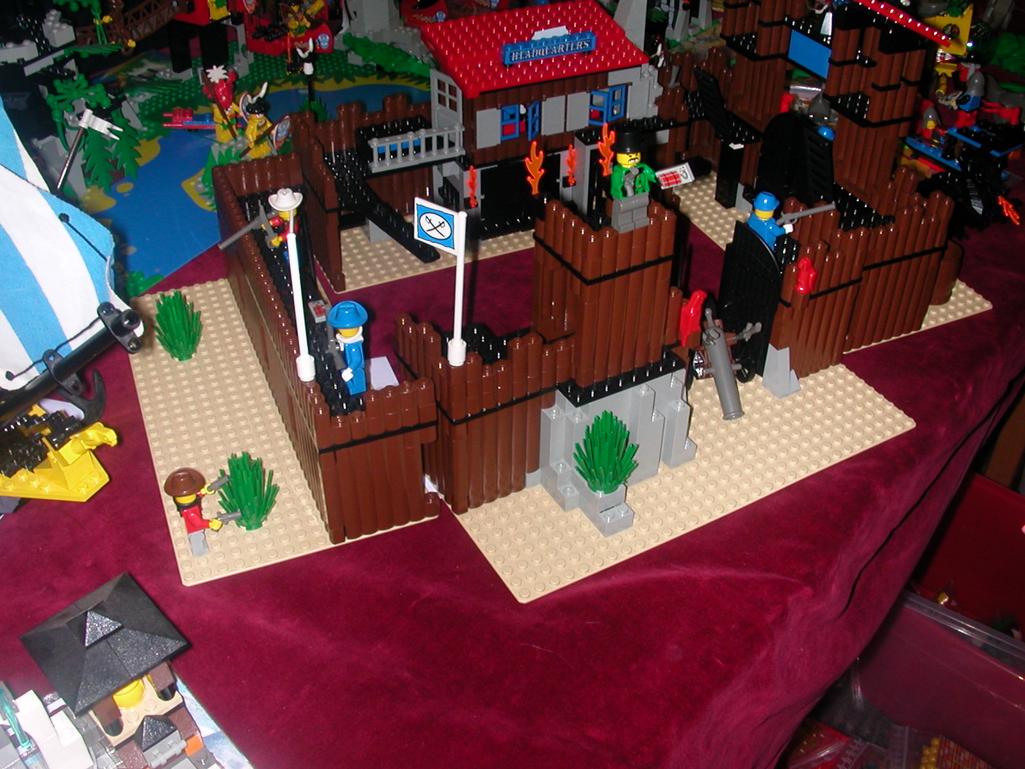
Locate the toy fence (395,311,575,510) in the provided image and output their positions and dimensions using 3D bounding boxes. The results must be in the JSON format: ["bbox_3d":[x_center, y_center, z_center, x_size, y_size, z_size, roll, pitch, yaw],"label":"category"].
[{"bbox_3d":[-0.015,0.003,0.542,0.065,0.091,0.064,-19,42,-23],"label":"toy fence"}]

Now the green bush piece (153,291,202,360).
[{"bbox_3d":[-0.190,-0.033,0.626,0.028,0.041,0.028,-14,40,-18],"label":"green bush piece"}]

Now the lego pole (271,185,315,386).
[{"bbox_3d":[-0.091,-0.034,0.466,0.010,0.083,0.010,-14,40,-18],"label":"lego pole"}]

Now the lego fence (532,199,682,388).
[{"bbox_3d":[0.040,-0.051,0.522,0.050,0.081,0.056,-19,42,-23],"label":"lego fence"}]

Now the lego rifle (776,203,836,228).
[{"bbox_3d":[0.163,-0.093,0.606,0.047,0.011,0.004,-19,42,-23],"label":"lego rifle"}]

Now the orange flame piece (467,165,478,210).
[{"bbox_3d":[-0.025,-0.126,0.700,0.004,0.030,0.009,-14,40,-18],"label":"orange flame piece"}]

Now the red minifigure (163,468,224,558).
[{"bbox_3d":[-0.146,0.059,0.505,0.022,0.044,0.022,-14,40,-18],"label":"red minifigure"}]

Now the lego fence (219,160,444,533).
[{"bbox_3d":[-0.109,-0.037,0.592,0.056,0.090,0.254,-14,40,-18],"label":"lego fence"}]

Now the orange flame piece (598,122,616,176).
[{"bbox_3d":[0.045,-0.110,0.514,0.010,0.029,0.004,-19,42,-23],"label":"orange flame piece"}]

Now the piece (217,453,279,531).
[{"bbox_3d":[-0.126,0.051,0.519,0.028,0.041,0.028,-14,40,-18],"label":"piece"}]

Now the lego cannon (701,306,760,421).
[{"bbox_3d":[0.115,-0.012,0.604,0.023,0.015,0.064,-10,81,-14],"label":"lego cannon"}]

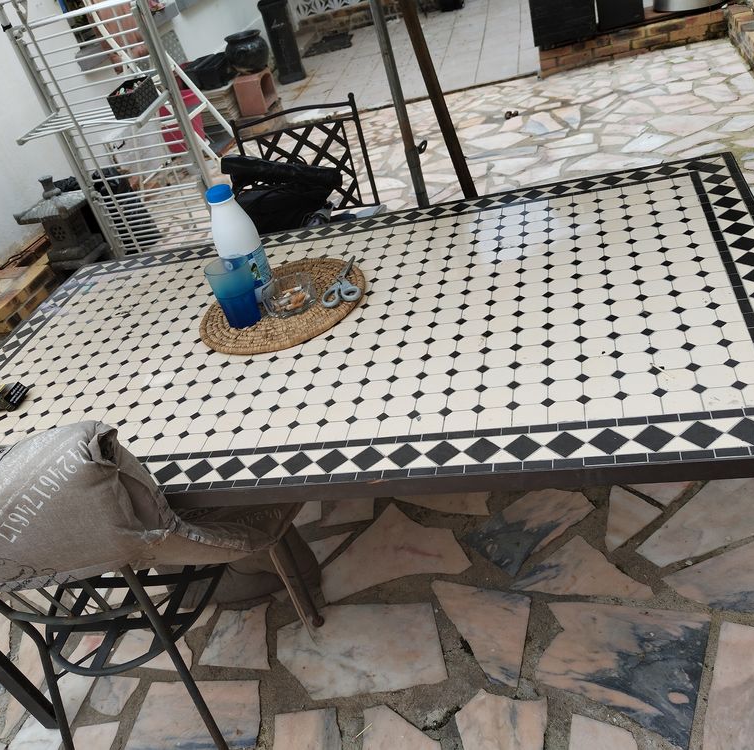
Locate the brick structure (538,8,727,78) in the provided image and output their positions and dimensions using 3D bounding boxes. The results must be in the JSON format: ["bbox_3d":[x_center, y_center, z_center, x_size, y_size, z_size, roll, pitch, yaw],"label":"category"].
[{"bbox_3d":[1.626,-2.192,4.837,1.120,0.190,0.420,-5,36,19],"label":"brick structure"}]

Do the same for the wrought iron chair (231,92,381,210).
[{"bbox_3d":[-0.187,-0.327,2.333,0.440,0.860,0.520,-7,35,16],"label":"wrought iron chair"}]

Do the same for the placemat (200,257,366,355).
[{"bbox_3d":[-0.188,-0.142,1.501,0.350,0.010,0.350,-6,35,17],"label":"placemat"}]

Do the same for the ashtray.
[{"bbox_3d":[-0.173,-0.158,1.477,0.106,0.037,0.106,-16,33,3],"label":"ashtray"}]

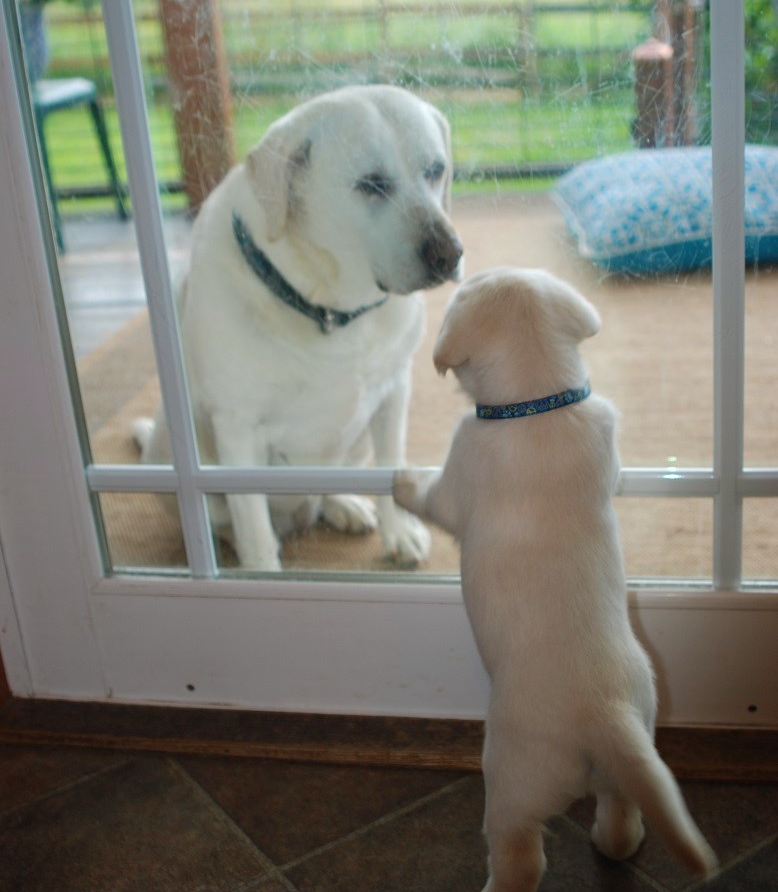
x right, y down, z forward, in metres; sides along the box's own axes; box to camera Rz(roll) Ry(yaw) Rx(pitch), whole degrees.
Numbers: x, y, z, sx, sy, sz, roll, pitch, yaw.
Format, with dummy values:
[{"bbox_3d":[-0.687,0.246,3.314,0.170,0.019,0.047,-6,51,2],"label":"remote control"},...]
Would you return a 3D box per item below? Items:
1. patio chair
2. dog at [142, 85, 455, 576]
[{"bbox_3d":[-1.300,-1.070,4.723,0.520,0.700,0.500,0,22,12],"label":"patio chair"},{"bbox_3d":[-0.201,-0.200,2.193,0.440,0.750,0.740,-10,22,-14],"label":"dog"}]

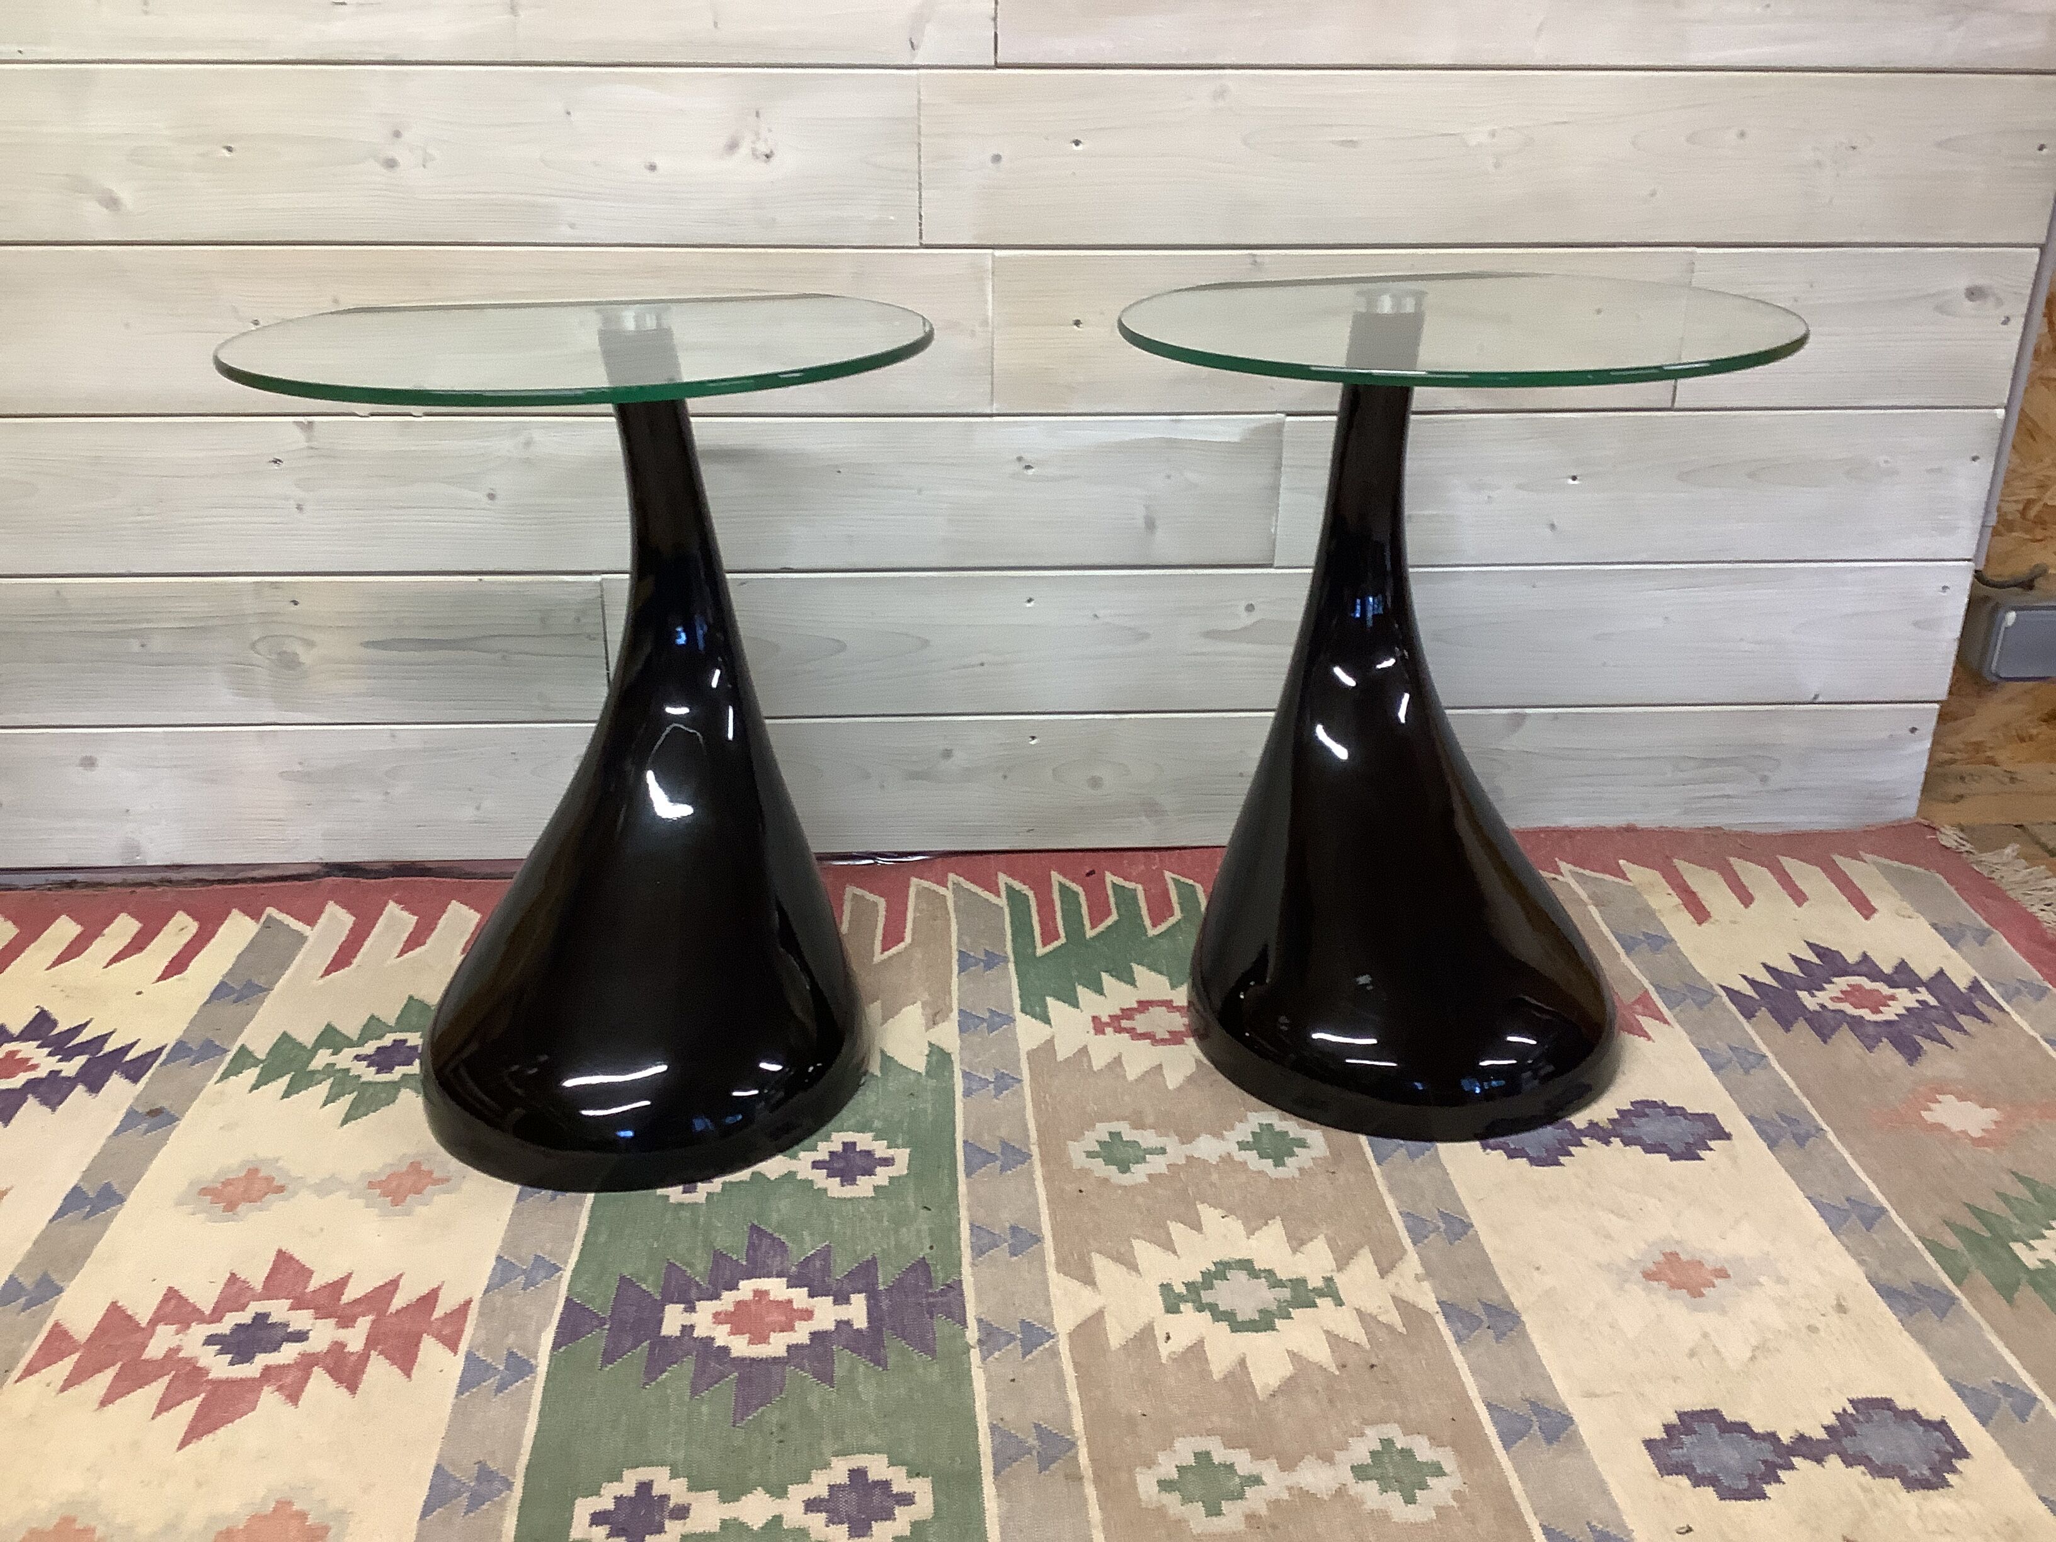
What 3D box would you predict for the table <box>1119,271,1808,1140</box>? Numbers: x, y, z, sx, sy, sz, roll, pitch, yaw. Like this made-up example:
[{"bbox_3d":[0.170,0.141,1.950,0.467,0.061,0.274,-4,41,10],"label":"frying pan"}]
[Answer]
[{"bbox_3d":[0.275,-0.045,1.262,0.424,0.519,0.382,-3,23,-7],"label":"table"}]

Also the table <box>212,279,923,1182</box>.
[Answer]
[{"bbox_3d":[-0.274,-0.021,1.215,0.424,0.519,0.382,1,22,4],"label":"table"}]

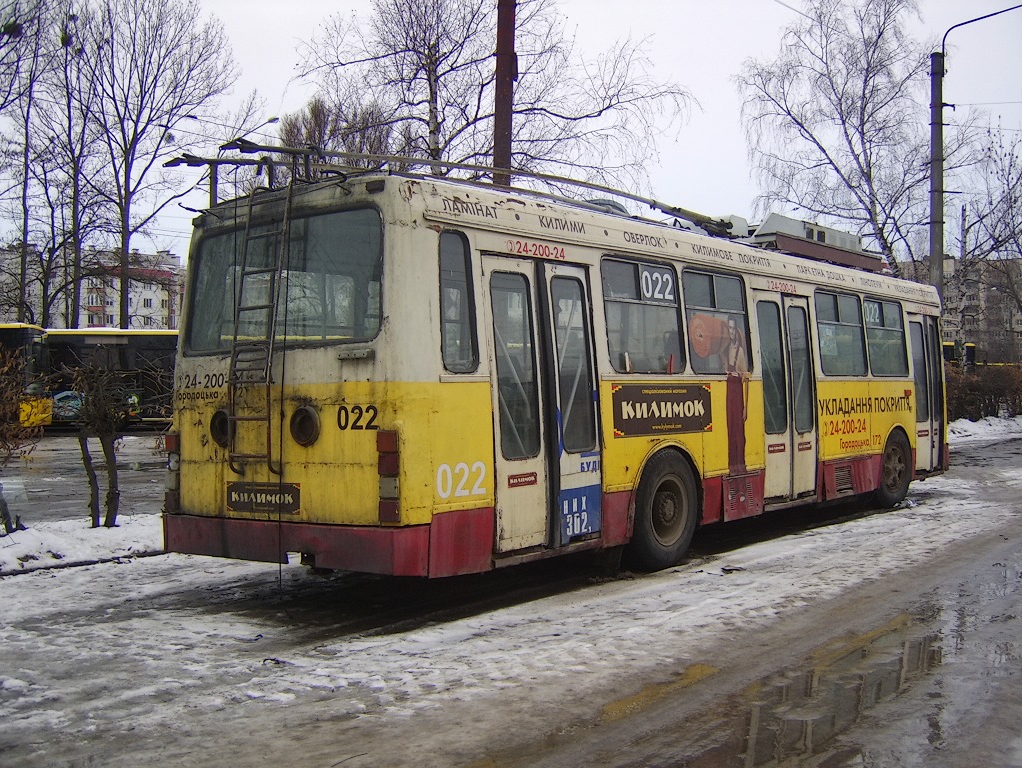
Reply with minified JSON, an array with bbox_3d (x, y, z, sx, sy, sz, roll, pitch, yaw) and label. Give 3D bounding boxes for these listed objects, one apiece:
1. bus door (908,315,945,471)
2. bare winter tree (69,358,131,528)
[{"bbox_3d":[5.700,0.130,12.550,0.100,2.120,1.200,-3,-2,43],"label":"bus door"},{"bbox_3d":[-4.630,0.680,10.350,0.640,1.820,0.600,0,0,-24],"label":"bare winter tree"}]

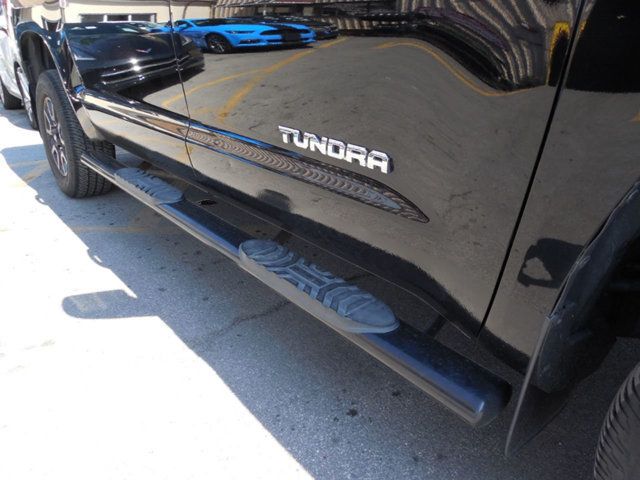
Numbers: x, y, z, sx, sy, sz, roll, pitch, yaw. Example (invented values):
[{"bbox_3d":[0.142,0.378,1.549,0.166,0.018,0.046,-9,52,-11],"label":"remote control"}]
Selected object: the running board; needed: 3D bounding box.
[{"bbox_3d":[-0.482,-0.093,1.662,0.115,0.070,2.400,-17,29,-37],"label":"running board"}]

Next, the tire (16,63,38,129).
[{"bbox_3d":[-3.355,-1.676,5.525,0.220,0.680,0.680,-17,29,-37],"label":"tire"}]

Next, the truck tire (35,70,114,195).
[{"bbox_3d":[-1.631,-0.695,3.089,0.280,0.810,0.810,-17,29,-37],"label":"truck tire"}]

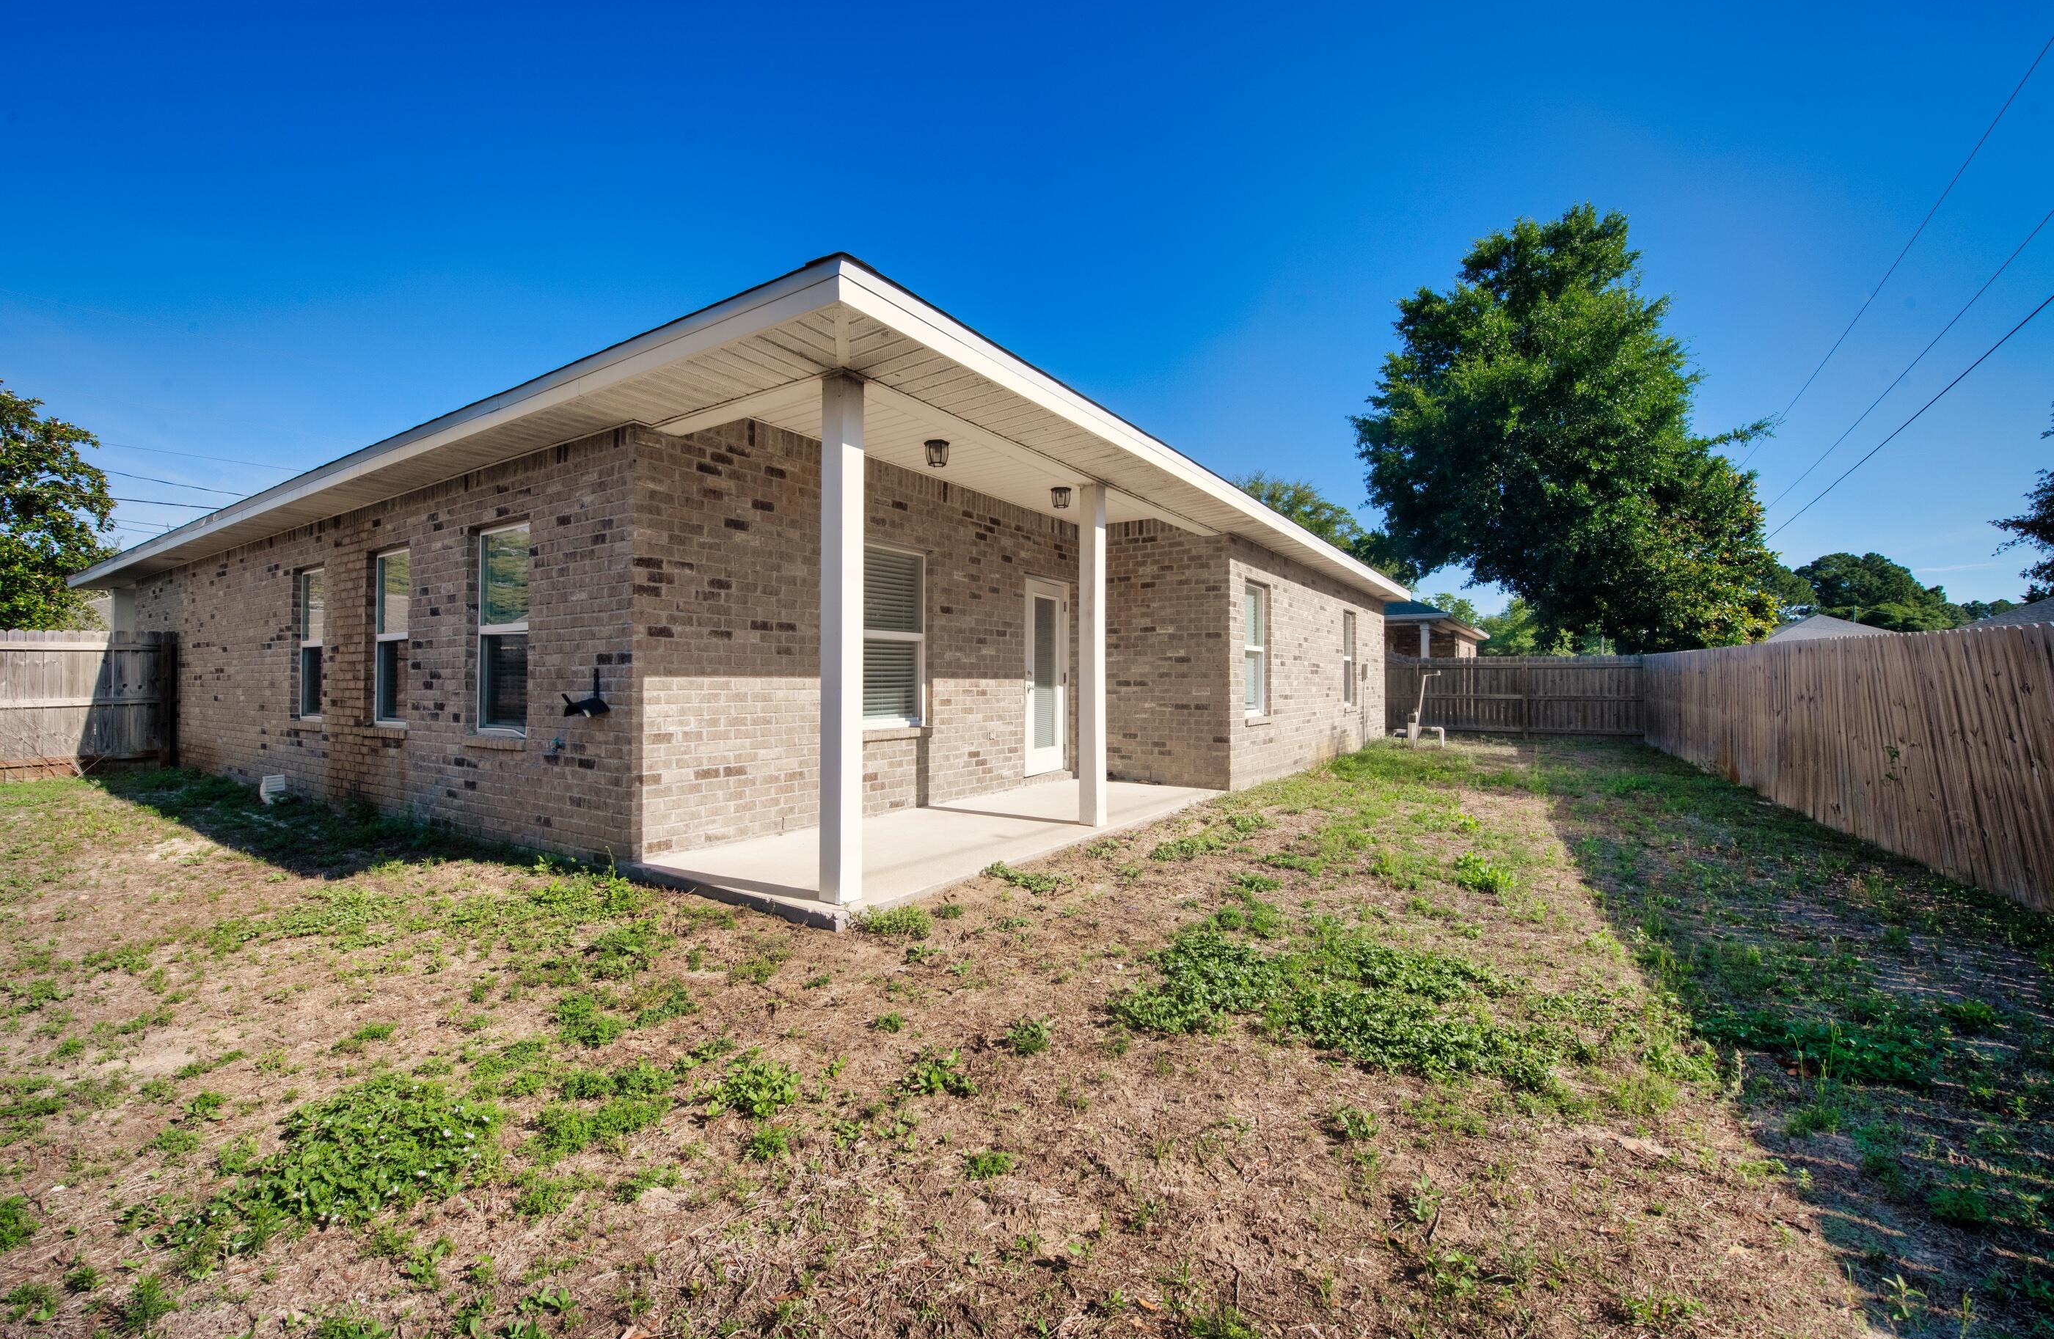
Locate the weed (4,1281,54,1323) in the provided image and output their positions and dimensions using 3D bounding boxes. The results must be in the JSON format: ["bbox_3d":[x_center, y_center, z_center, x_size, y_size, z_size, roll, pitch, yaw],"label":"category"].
[{"bbox_3d":[-2.056,1.304,1.646,0.067,0.045,0.067,0,-1,39],"label":"weed"}]

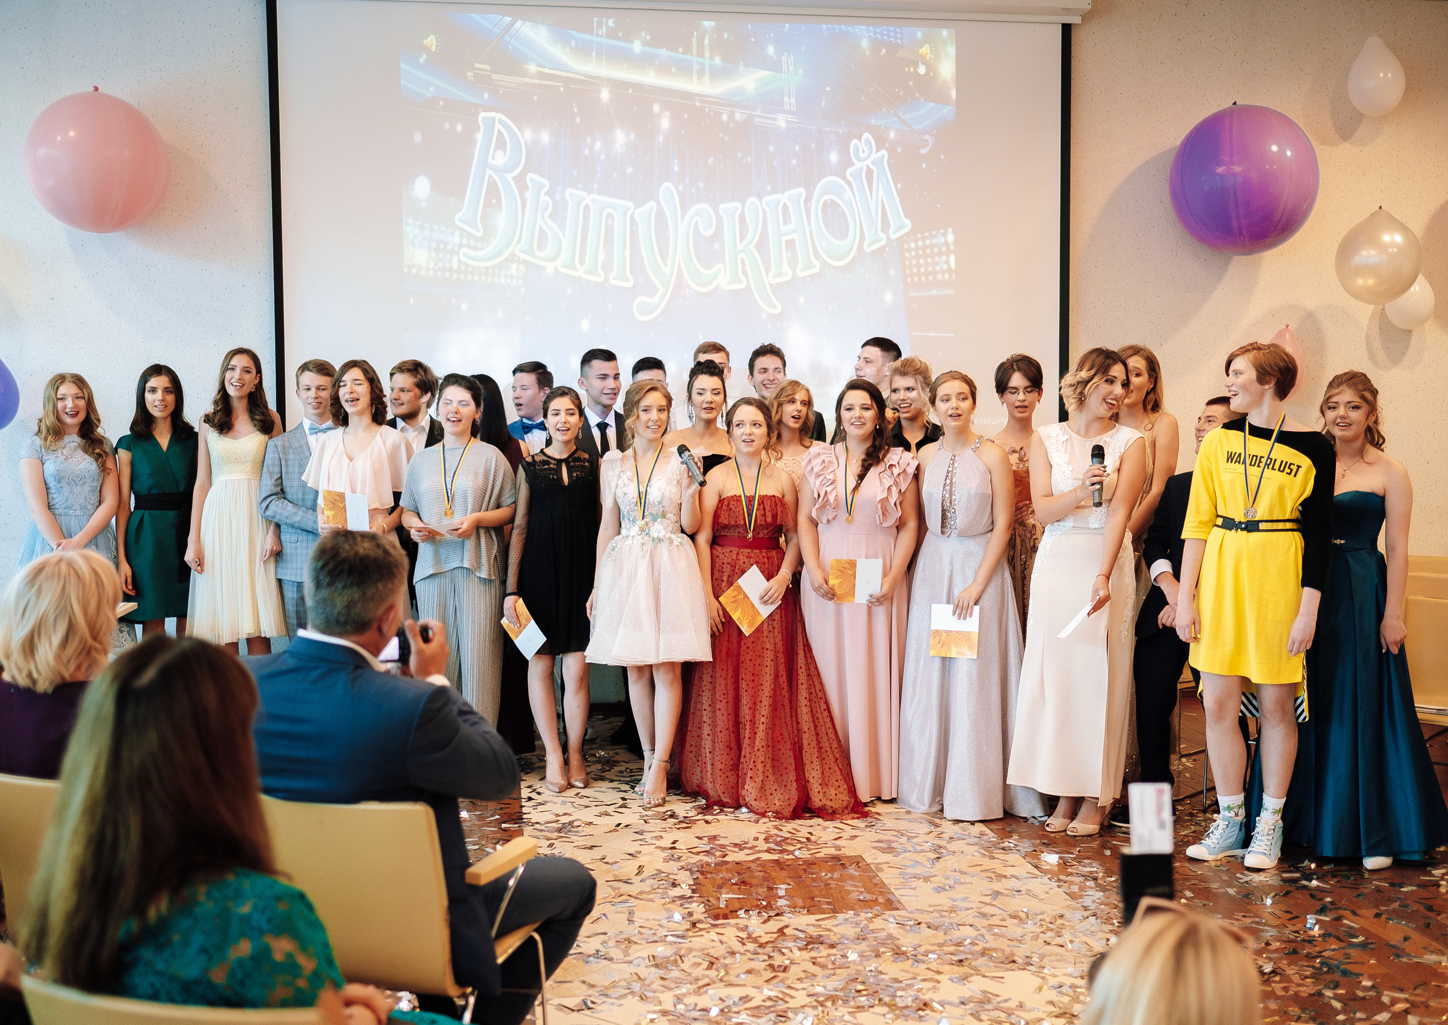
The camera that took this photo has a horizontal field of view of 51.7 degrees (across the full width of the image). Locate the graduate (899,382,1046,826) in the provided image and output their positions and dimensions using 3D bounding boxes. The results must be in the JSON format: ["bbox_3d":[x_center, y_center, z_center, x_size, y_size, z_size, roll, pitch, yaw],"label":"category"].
[{"bbox_3d":[0.950,0.303,5.780,0.560,1.689,0.500,1,4,22],"label":"graduate"}]

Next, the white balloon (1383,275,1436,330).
[{"bbox_3d":[3.662,-1.167,7.988,0.270,0.378,0.270,-1,4,-8],"label":"white balloon"}]

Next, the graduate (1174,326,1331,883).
[{"bbox_3d":[1.821,0.302,5.120,0.520,1.759,0.380,2,4,29],"label":"graduate"}]

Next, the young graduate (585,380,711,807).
[{"bbox_3d":[-0.319,0.302,6.164,0.520,1.692,0.460,-1,4,-3],"label":"young graduate"}]

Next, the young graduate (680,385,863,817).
[{"bbox_3d":[0.177,0.352,5.888,0.687,1.606,0.556,0,4,2],"label":"young graduate"}]

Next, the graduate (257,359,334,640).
[{"bbox_3d":[-1.843,0.216,6.760,0.500,1.808,0.340,-1,4,-13],"label":"graduate"}]

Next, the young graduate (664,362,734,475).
[{"bbox_3d":[-0.085,0.234,6.380,0.460,1.767,0.360,-1,4,-5],"label":"young graduate"}]

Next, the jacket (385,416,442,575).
[{"bbox_3d":[-1.389,-0.066,6.767,0.505,0.768,0.293,1,4,20],"label":"jacket"}]

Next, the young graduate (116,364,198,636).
[{"bbox_3d":[-2.592,0.221,6.860,0.420,1.795,0.300,-2,4,-19],"label":"young graduate"}]

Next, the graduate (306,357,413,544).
[{"bbox_3d":[-1.580,0.240,6.460,0.470,1.795,0.380,-1,4,-9],"label":"graduate"}]

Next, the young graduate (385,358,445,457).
[{"bbox_3d":[-1.433,0.202,6.910,0.500,1.810,0.320,-1,4,-6],"label":"young graduate"}]

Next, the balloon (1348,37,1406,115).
[{"bbox_3d":[3.435,-2.292,7.851,0.303,0.429,0.303,-1,4,-8],"label":"balloon"}]

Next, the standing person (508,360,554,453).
[{"bbox_3d":[-0.834,0.228,6.550,0.520,1.768,0.360,0,4,0],"label":"standing person"}]

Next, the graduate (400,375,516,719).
[{"bbox_3d":[-1.106,0.285,6.212,0.495,1.712,0.384,0,4,3],"label":"graduate"}]

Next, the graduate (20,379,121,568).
[{"bbox_3d":[-2.840,0.264,6.514,0.586,1.737,0.505,-2,4,-19],"label":"graduate"}]

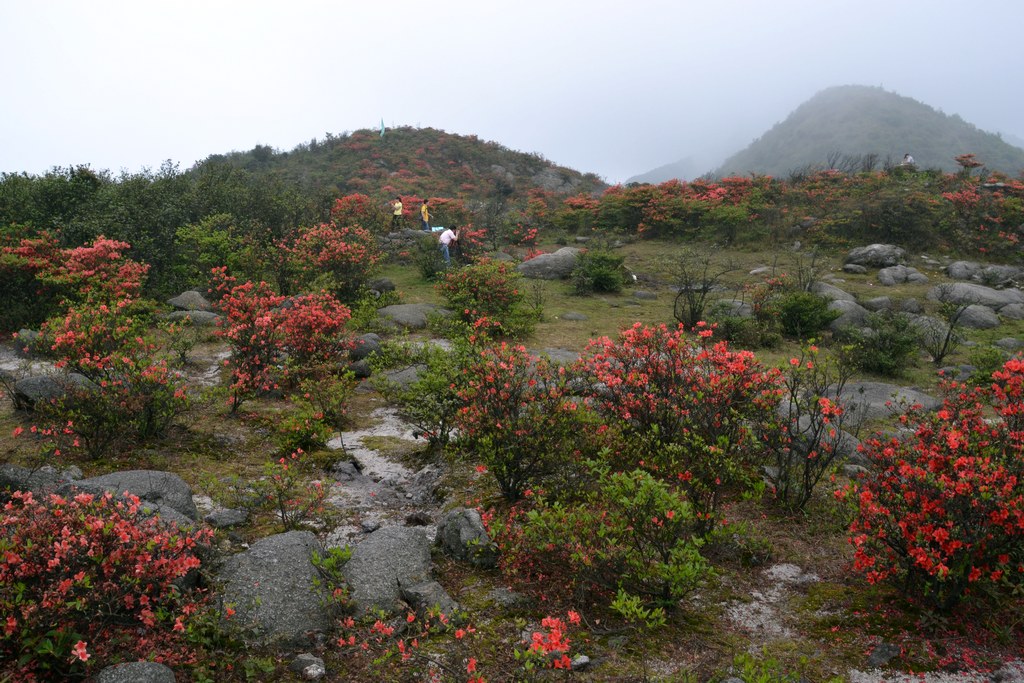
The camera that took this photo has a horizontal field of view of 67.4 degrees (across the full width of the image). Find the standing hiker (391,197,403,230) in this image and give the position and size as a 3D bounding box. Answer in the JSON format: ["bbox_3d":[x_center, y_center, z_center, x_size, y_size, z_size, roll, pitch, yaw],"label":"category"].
[{"bbox_3d":[-5.564,-6.166,37.000,0.500,1.660,0.500,0,5,6],"label":"standing hiker"}]

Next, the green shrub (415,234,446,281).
[{"bbox_3d":[-2.387,-2.490,22.500,0.980,1.360,0.900,-1,5,-6],"label":"green shrub"}]

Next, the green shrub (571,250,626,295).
[{"bbox_3d":[1.892,-1.509,16.800,1.200,0.930,1.050,1,5,6],"label":"green shrub"}]

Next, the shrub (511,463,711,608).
[{"bbox_3d":[0.418,0.906,3.550,0.970,0.620,0.750,1,5,7],"label":"shrub"}]

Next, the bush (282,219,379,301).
[{"bbox_3d":[-3.426,-1.510,14.500,1.850,1.500,1.600,-1,5,-13],"label":"bush"}]

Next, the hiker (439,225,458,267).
[{"bbox_3d":[-2.232,-3.339,27.000,0.680,1.420,0.500,-1,5,-11],"label":"hiker"}]

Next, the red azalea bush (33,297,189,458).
[{"bbox_3d":[-3.032,0.272,5.800,1.150,1.150,1.000,-3,6,-28],"label":"red azalea bush"}]

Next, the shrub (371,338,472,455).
[{"bbox_3d":[-0.672,0.401,5.700,0.730,0.800,0.650,-1,5,-7],"label":"shrub"}]

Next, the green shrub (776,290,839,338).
[{"bbox_3d":[4.232,-0.387,11.000,0.880,0.670,0.800,2,5,21],"label":"green shrub"}]

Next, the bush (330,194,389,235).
[{"bbox_3d":[-6.750,-5.622,34.000,2.700,1.950,2.200,-1,5,-11],"label":"bush"}]

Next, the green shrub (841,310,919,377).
[{"bbox_3d":[4.115,0.022,8.600,0.860,0.700,0.760,2,6,26],"label":"green shrub"}]

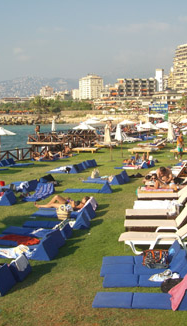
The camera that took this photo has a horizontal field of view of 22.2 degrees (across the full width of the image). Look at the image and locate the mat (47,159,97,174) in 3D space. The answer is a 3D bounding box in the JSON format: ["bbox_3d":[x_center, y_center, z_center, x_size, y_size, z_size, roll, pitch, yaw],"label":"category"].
[{"bbox_3d":[-1.073,0.138,25.434,1.900,0.400,3.300,1,6,10],"label":"mat"}]

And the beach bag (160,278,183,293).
[{"bbox_3d":[1.440,2.225,8.756,0.420,0.210,0.270,1,6,6],"label":"beach bag"}]

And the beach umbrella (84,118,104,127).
[{"bbox_3d":[0.052,-3.459,49.928,2.100,2.250,2.100,0,6,0],"label":"beach umbrella"}]

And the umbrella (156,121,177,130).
[{"bbox_3d":[7.177,-2.994,47.145,2.200,2.300,2.200,-1,7,0],"label":"umbrella"}]

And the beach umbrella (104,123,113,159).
[{"bbox_3d":[1.001,-1.298,30.246,0.500,2.380,0.500,-5,6,1],"label":"beach umbrella"}]

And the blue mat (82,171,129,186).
[{"bbox_3d":[0.542,0.659,22.124,1.930,0.412,1.255,2,8,25],"label":"blue mat"}]

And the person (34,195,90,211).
[{"bbox_3d":[-0.943,1.204,14.604,1.680,0.460,0.500,2,7,16],"label":"person"}]

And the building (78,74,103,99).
[{"bbox_3d":[-3.226,-109.237,717.000,25.000,40.000,25.000,6,10,45],"label":"building"}]

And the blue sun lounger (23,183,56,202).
[{"bbox_3d":[-2.111,1.120,18.842,0.628,0.412,1.930,1,7,13],"label":"blue sun lounger"}]

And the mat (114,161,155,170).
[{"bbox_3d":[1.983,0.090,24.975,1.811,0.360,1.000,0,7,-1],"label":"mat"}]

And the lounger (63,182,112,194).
[{"bbox_3d":[-0.188,0.904,17.949,1.811,0.380,0.600,0,7,5],"label":"lounger"}]

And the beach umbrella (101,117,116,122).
[{"bbox_3d":[1.912,-4.695,60.858,2.100,2.250,2.100,0,6,0],"label":"beach umbrella"}]

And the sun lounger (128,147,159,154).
[{"bbox_3d":[3.432,-0.843,32.713,2.007,0.420,0.750,1,7,9],"label":"sun lounger"}]

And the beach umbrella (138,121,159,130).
[{"bbox_3d":[5.227,-2.847,44.965,1.950,2.150,1.950,0,6,0],"label":"beach umbrella"}]

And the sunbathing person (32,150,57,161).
[{"bbox_3d":[-2.904,-0.465,28.942,1.450,0.550,0.550,1,7,8],"label":"sunbathing person"}]

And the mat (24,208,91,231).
[{"bbox_3d":[-0.940,1.499,12.844,1.782,0.380,0.600,0,7,6],"label":"mat"}]

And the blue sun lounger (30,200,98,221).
[{"bbox_3d":[-0.856,1.370,13.948,1.827,0.380,0.600,2,7,16],"label":"blue sun lounger"}]

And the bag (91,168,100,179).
[{"bbox_3d":[0.088,0.472,21.070,0.380,0.400,0.200,1,7,10],"label":"bag"}]

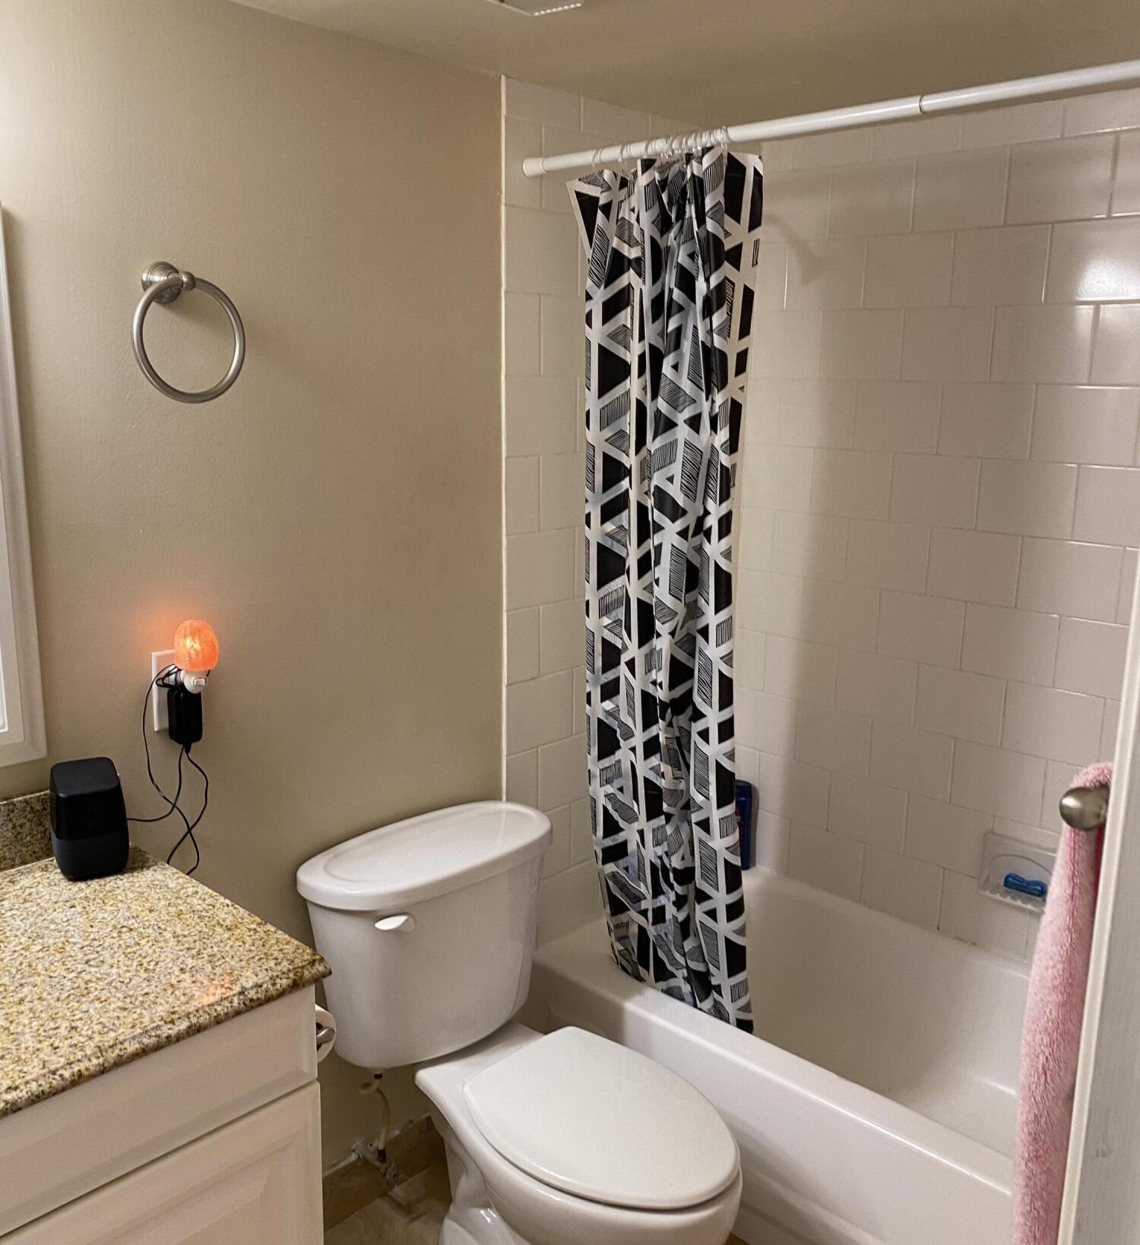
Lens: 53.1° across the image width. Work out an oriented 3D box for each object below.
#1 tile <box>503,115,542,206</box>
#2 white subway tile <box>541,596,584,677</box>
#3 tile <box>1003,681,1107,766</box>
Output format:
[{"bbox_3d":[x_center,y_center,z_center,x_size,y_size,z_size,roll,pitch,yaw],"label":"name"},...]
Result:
[{"bbox_3d":[-0.086,-0.856,2.133,0.010,0.152,0.099,12,17,41],"label":"tile"},{"bbox_3d":[0.004,0.026,2.458,0.010,0.152,0.200,12,17,42],"label":"white subway tile"},{"bbox_3d":[1.002,0.213,2.368,0.201,0.152,0.008,13,17,43],"label":"tile"}]

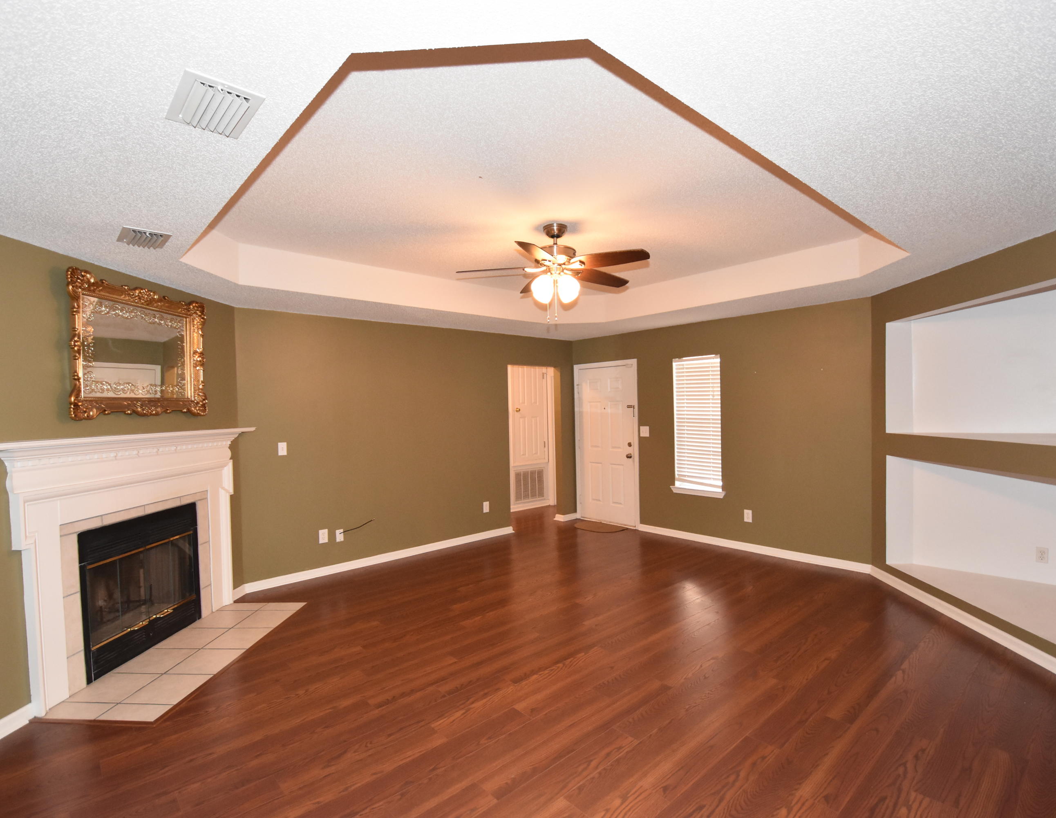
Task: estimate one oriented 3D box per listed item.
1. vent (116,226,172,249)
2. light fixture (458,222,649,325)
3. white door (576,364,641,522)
[{"bbox_3d":[-1.952,-0.855,2.599,0.195,0.030,0.302,-2,1,-43],"label":"vent"},{"bbox_3d":[0.179,-0.905,3.405,1.290,0.655,1.270,-1,1,0],"label":"light fixture"},{"bbox_3d":[1.004,0.432,6.587,0.080,2.070,1.000,-2,1,-43],"label":"white door"}]

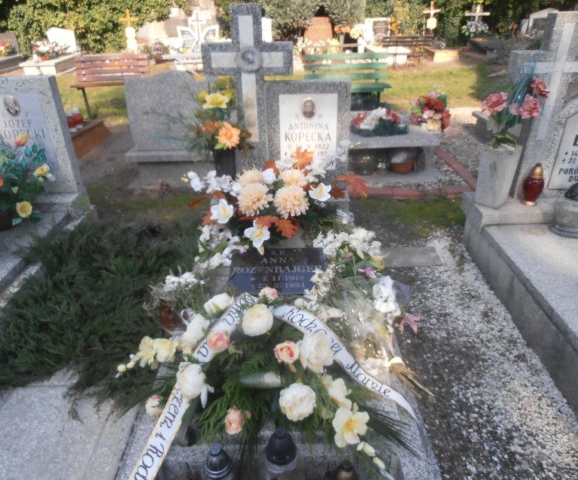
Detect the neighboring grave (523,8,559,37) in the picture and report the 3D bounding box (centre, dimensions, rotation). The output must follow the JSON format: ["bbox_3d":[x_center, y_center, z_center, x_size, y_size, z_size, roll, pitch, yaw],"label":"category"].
[{"bbox_3d":[5.495,-4.688,9.618,0.917,0.590,0.220,-2,29,0],"label":"neighboring grave"}]

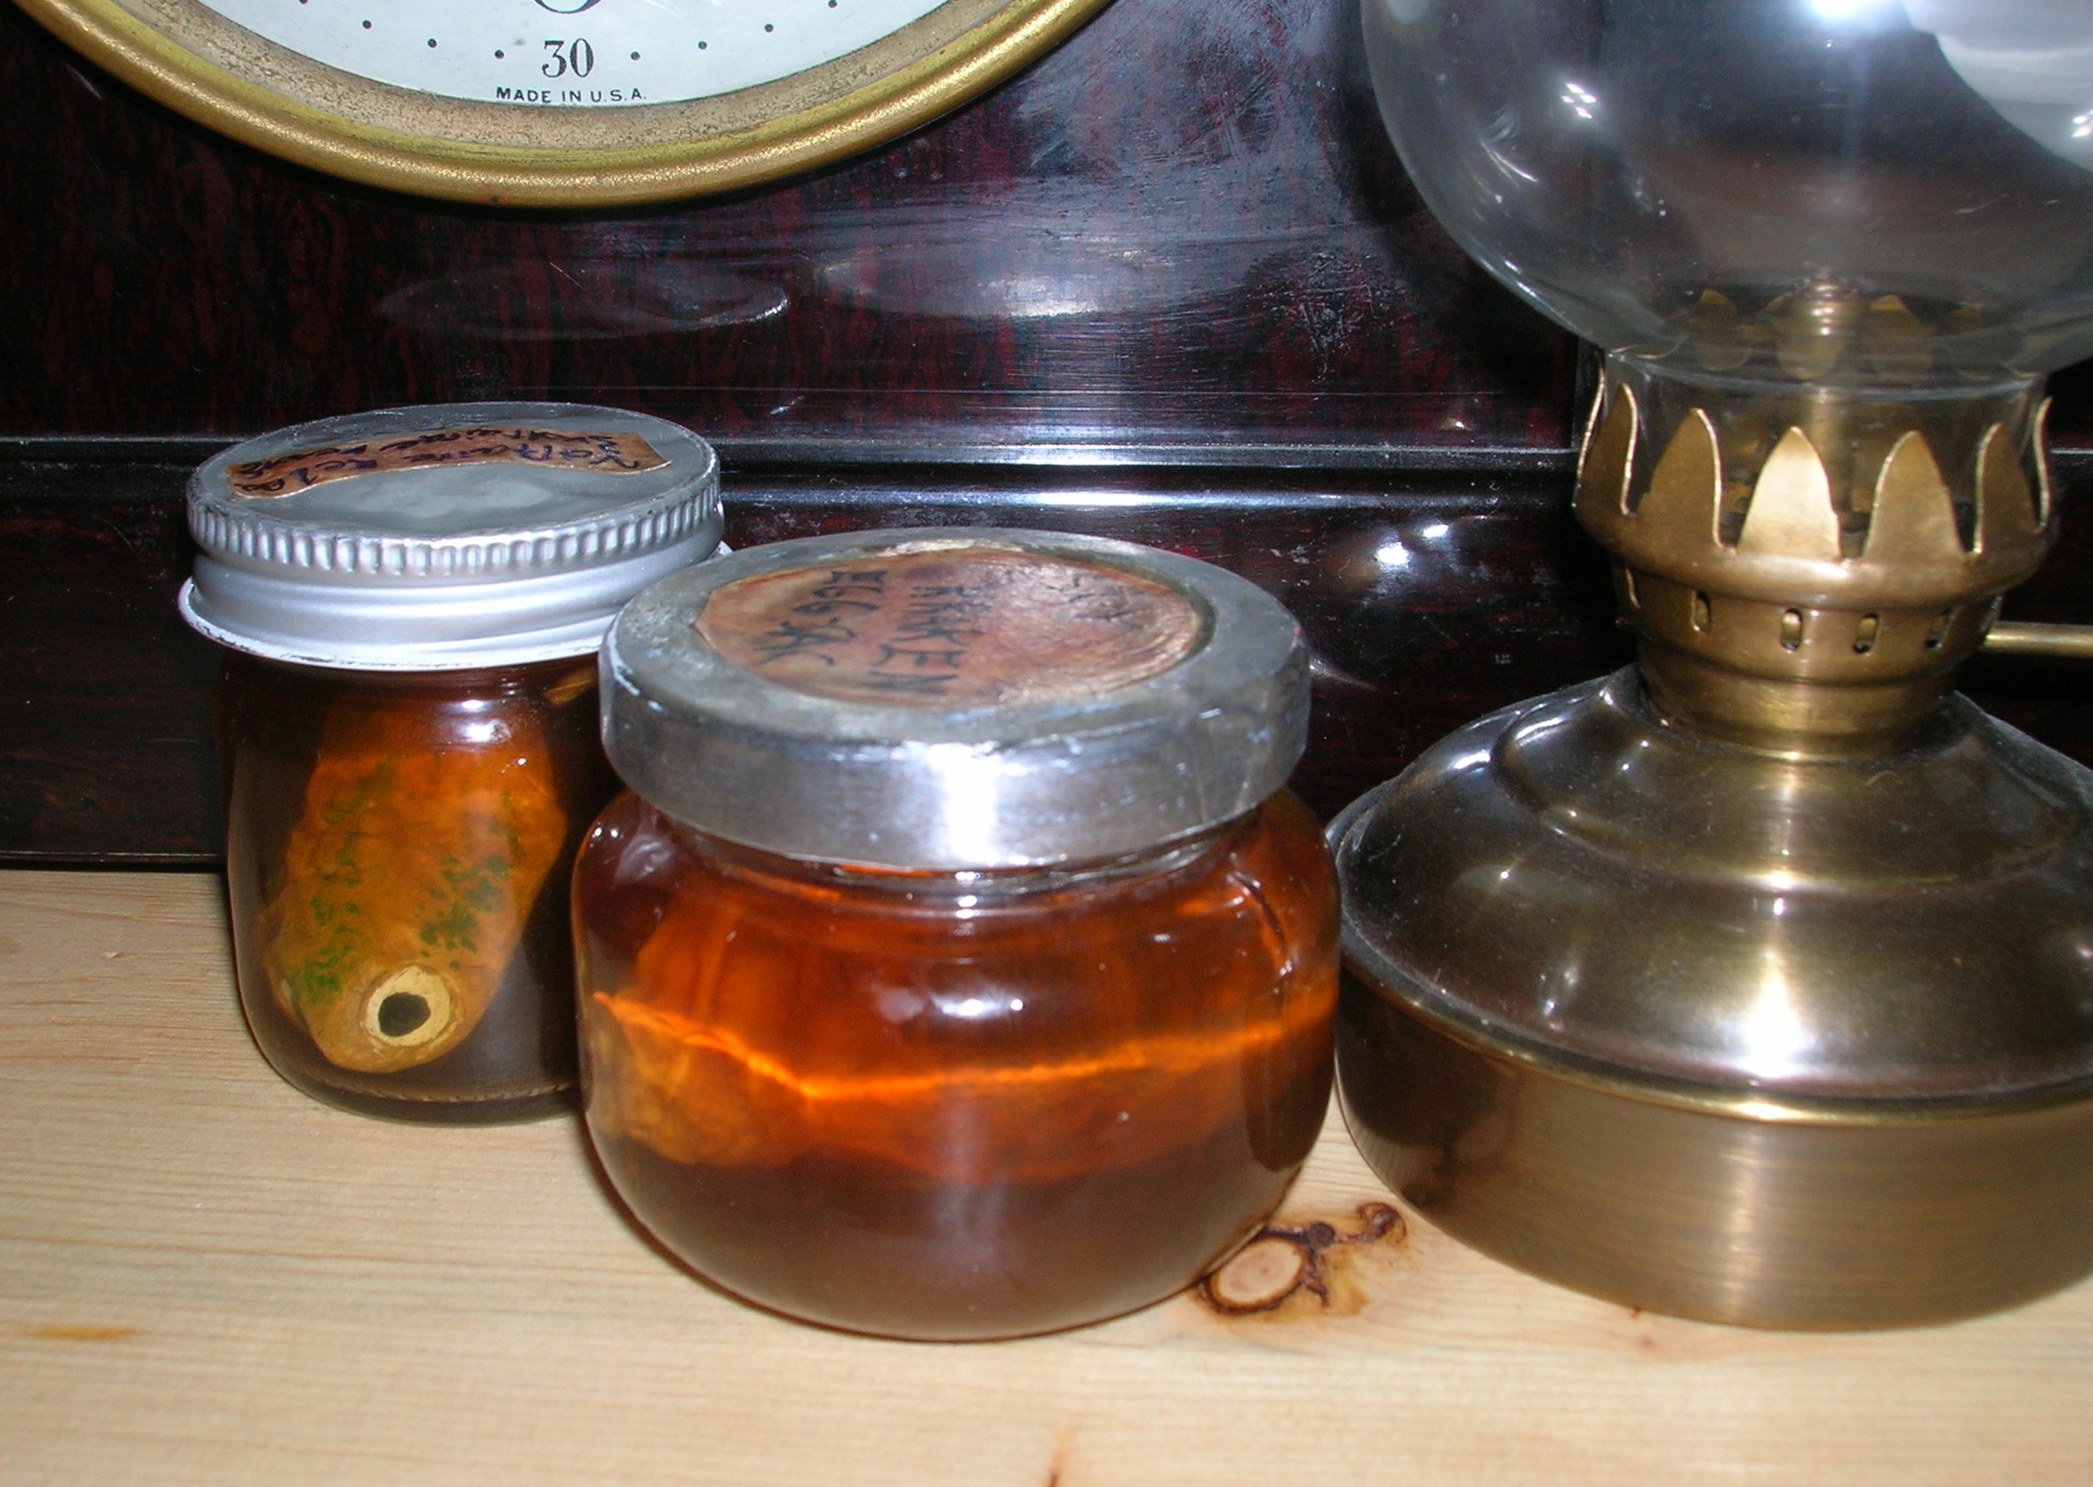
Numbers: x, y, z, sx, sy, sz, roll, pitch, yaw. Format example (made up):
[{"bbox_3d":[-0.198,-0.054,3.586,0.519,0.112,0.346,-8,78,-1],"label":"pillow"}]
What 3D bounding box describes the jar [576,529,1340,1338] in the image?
[{"bbox_3d":[-0.007,0.015,0.227,0.062,0.052,0.062,0,21,0],"label":"jar"}]

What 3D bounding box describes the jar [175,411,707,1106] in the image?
[{"bbox_3d":[-0.052,0.002,0.256,0.049,0.057,0.049,0,21,0],"label":"jar"}]

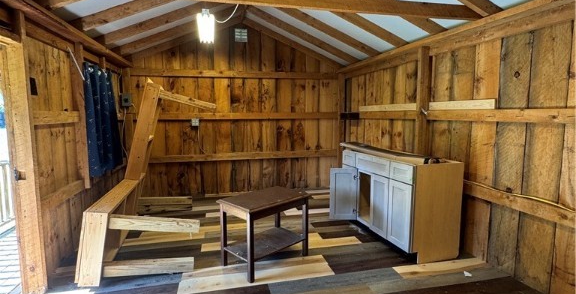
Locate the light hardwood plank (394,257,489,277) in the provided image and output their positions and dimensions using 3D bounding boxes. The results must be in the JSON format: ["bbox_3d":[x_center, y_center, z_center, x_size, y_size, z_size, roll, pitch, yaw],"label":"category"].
[{"bbox_3d":[1.320,1.029,2.654,0.842,0.012,0.182,-2,6,-13],"label":"light hardwood plank"}]

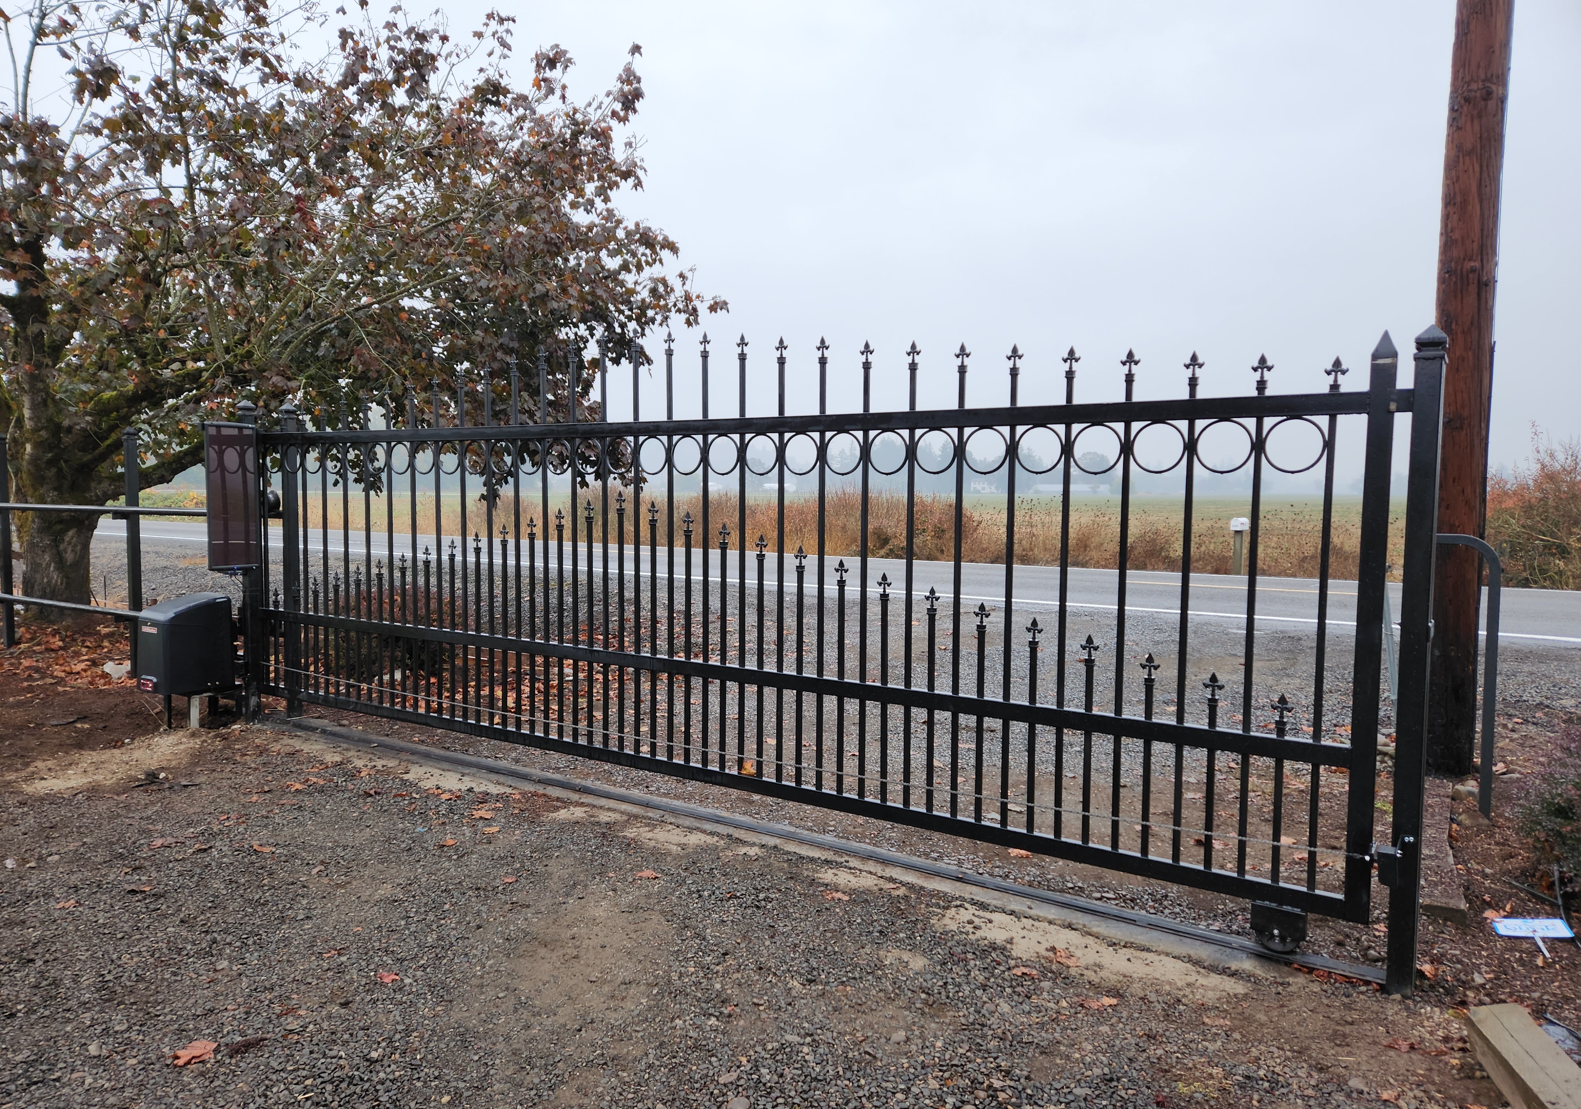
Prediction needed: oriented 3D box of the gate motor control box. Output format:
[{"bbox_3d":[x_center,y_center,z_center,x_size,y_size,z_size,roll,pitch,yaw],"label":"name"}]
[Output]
[{"bbox_3d":[-4.086,0.599,7.120,0.364,0.609,0.465,3,4,35],"label":"gate motor control box"}]

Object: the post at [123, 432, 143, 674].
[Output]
[{"bbox_3d":[-5.312,-0.010,8.492,0.083,2.025,0.083,3,4,35],"label":"post"}]

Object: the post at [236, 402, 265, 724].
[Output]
[{"bbox_3d":[-3.578,0.051,6.961,0.083,2.124,0.083,3,4,35],"label":"post"}]

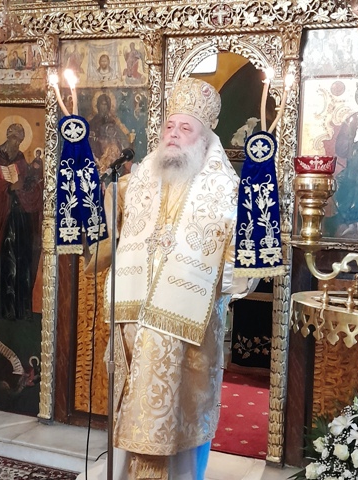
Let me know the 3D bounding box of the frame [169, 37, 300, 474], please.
[{"bbox_3d":[0.236,0.055,2.565,0.685,2.146,0.130,4,6,15],"label":"frame"}]

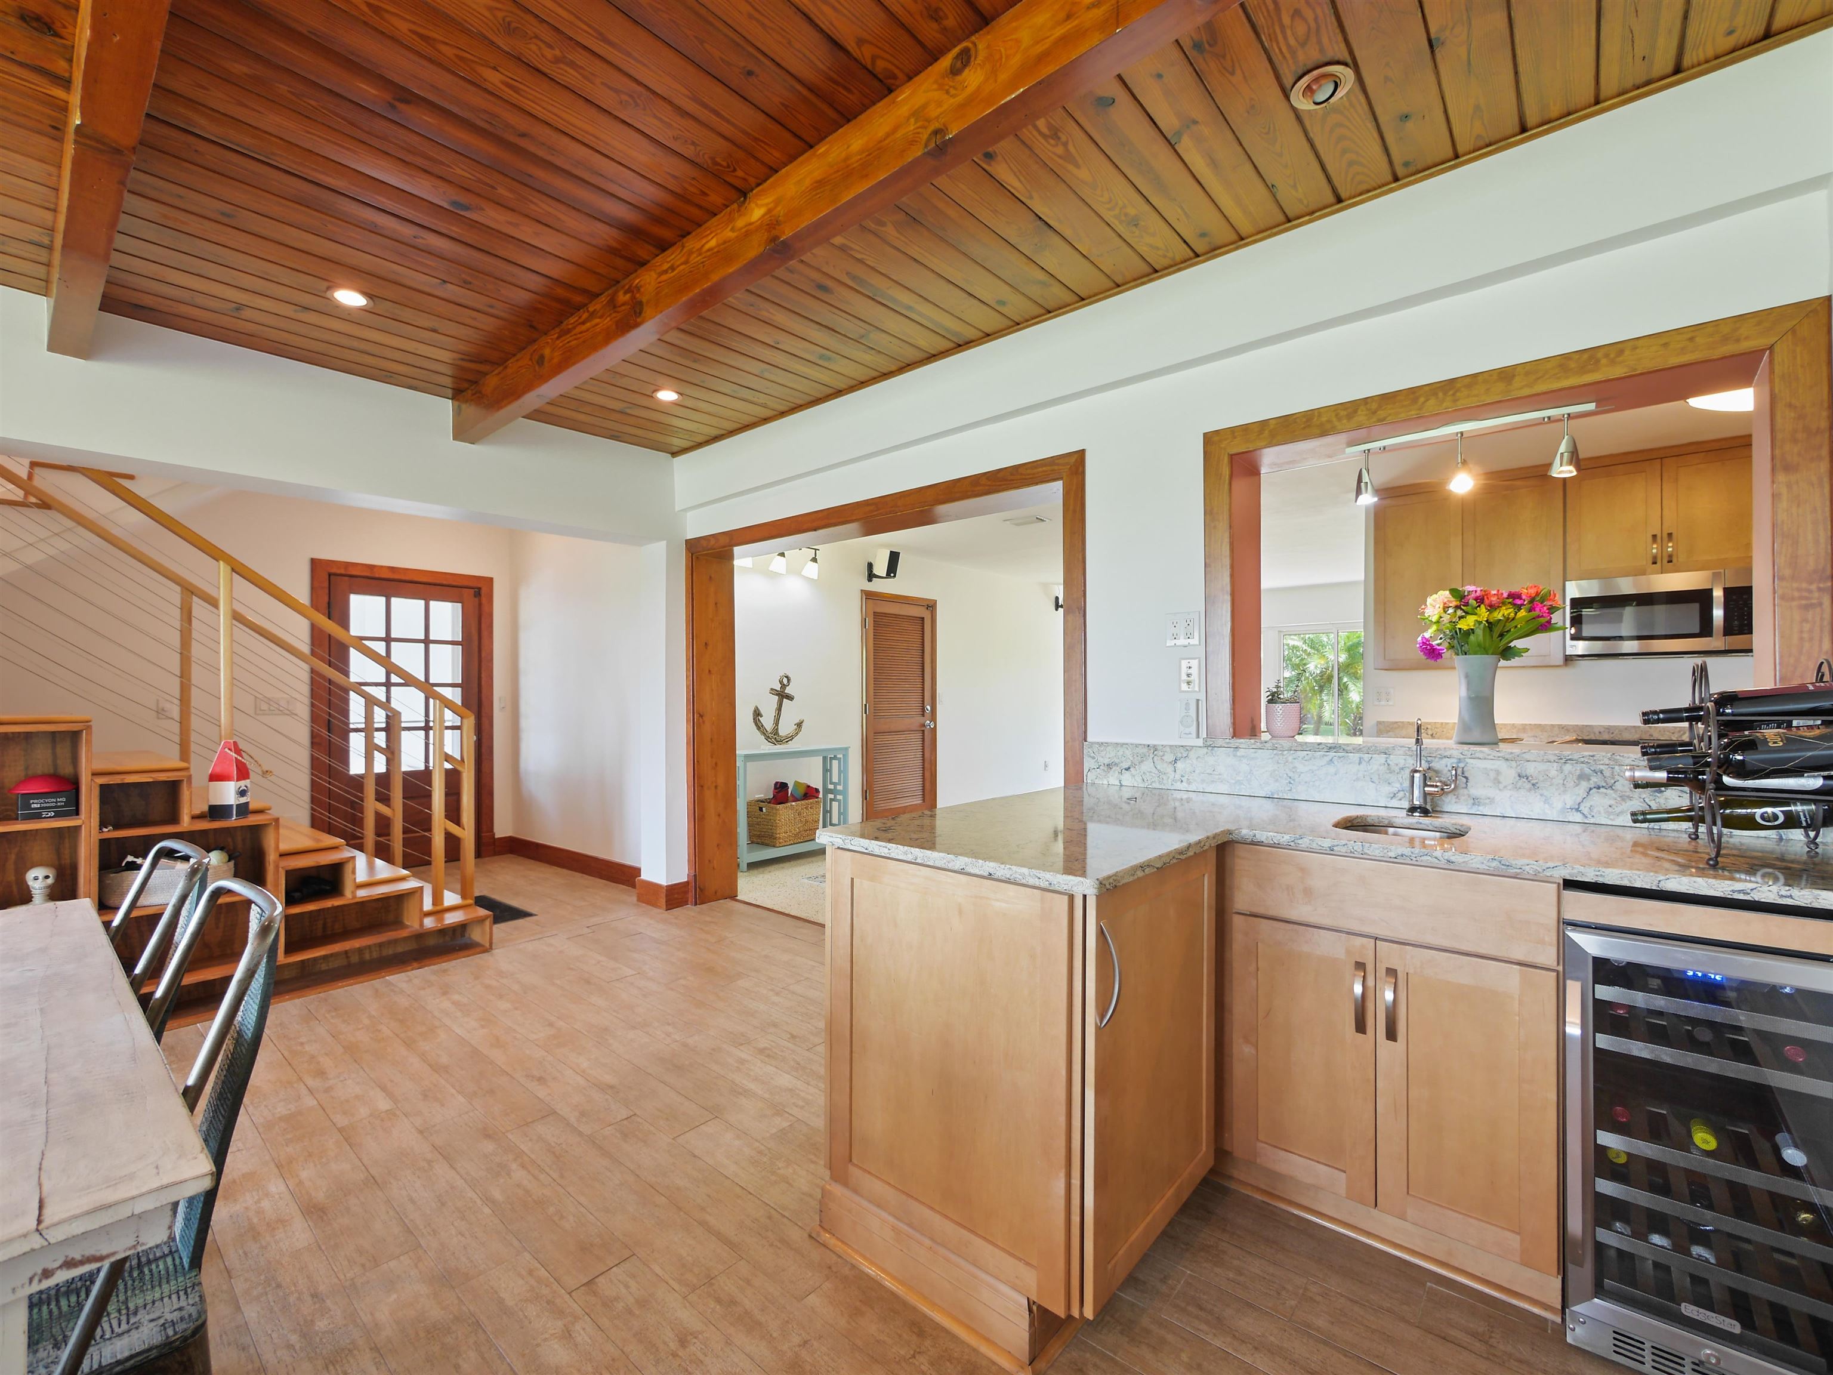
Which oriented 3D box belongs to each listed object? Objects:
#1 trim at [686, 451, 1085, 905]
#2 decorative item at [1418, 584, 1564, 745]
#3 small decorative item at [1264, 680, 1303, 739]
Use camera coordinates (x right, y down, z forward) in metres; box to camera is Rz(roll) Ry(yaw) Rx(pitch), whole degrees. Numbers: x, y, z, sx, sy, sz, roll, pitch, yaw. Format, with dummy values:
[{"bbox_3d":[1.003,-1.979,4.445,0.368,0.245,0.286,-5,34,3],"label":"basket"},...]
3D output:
[{"bbox_3d":[-0.273,0.209,3.554,2.550,2.100,0.300,0,0,41],"label":"trim"},{"bbox_3d":[1.589,-0.063,2.049,0.345,0.450,0.300,0,0,41],"label":"decorative item"},{"bbox_3d":[1.168,0.068,2.361,0.112,0.185,0.112,0,0,41],"label":"small decorative item"}]

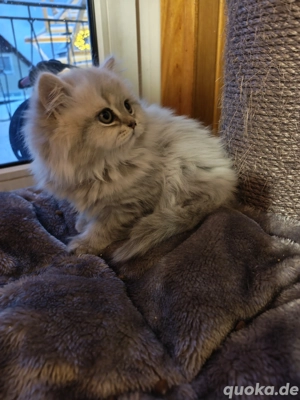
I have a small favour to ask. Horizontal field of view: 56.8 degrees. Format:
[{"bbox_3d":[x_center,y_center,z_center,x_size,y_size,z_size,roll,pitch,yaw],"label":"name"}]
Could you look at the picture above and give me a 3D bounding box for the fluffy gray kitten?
[{"bbox_3d":[-0.005,-0.057,0.352,0.240,0.200,0.140,-14,26,-28],"label":"fluffy gray kitten"}]

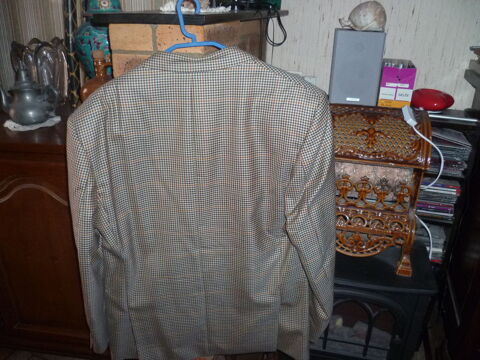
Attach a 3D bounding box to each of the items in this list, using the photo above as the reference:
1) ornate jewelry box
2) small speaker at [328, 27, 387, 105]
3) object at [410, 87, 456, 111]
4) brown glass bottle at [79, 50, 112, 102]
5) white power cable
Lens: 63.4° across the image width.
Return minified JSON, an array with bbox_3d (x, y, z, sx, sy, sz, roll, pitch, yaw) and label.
[{"bbox_3d":[0.367,0.007,1.202,0.335,0.450,0.260,6,23,10],"label":"ornate jewelry box"},{"bbox_3d":[0.358,-0.347,1.196,0.138,0.208,0.150,6,23,10],"label":"small speaker"},{"bbox_3d":[0.574,-0.247,1.167,0.131,0.062,0.125,6,23,10],"label":"object"},{"bbox_3d":[-0.513,-0.340,1.448,0.166,0.280,0.166,6,23,10],"label":"brown glass bottle"},{"bbox_3d":[0.514,0.028,1.111,0.155,0.470,0.130,6,23,10],"label":"white power cable"}]

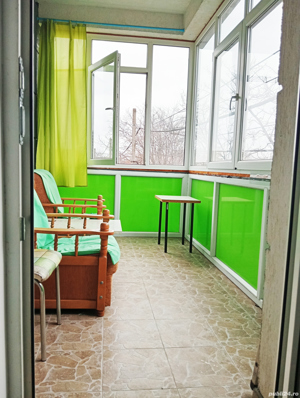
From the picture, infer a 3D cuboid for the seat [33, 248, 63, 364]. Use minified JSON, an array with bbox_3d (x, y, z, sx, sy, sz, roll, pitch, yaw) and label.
[{"bbox_3d":[-0.707,0.564,1.776,0.400,0.465,0.450,2,6,-5],"label":"seat"}]

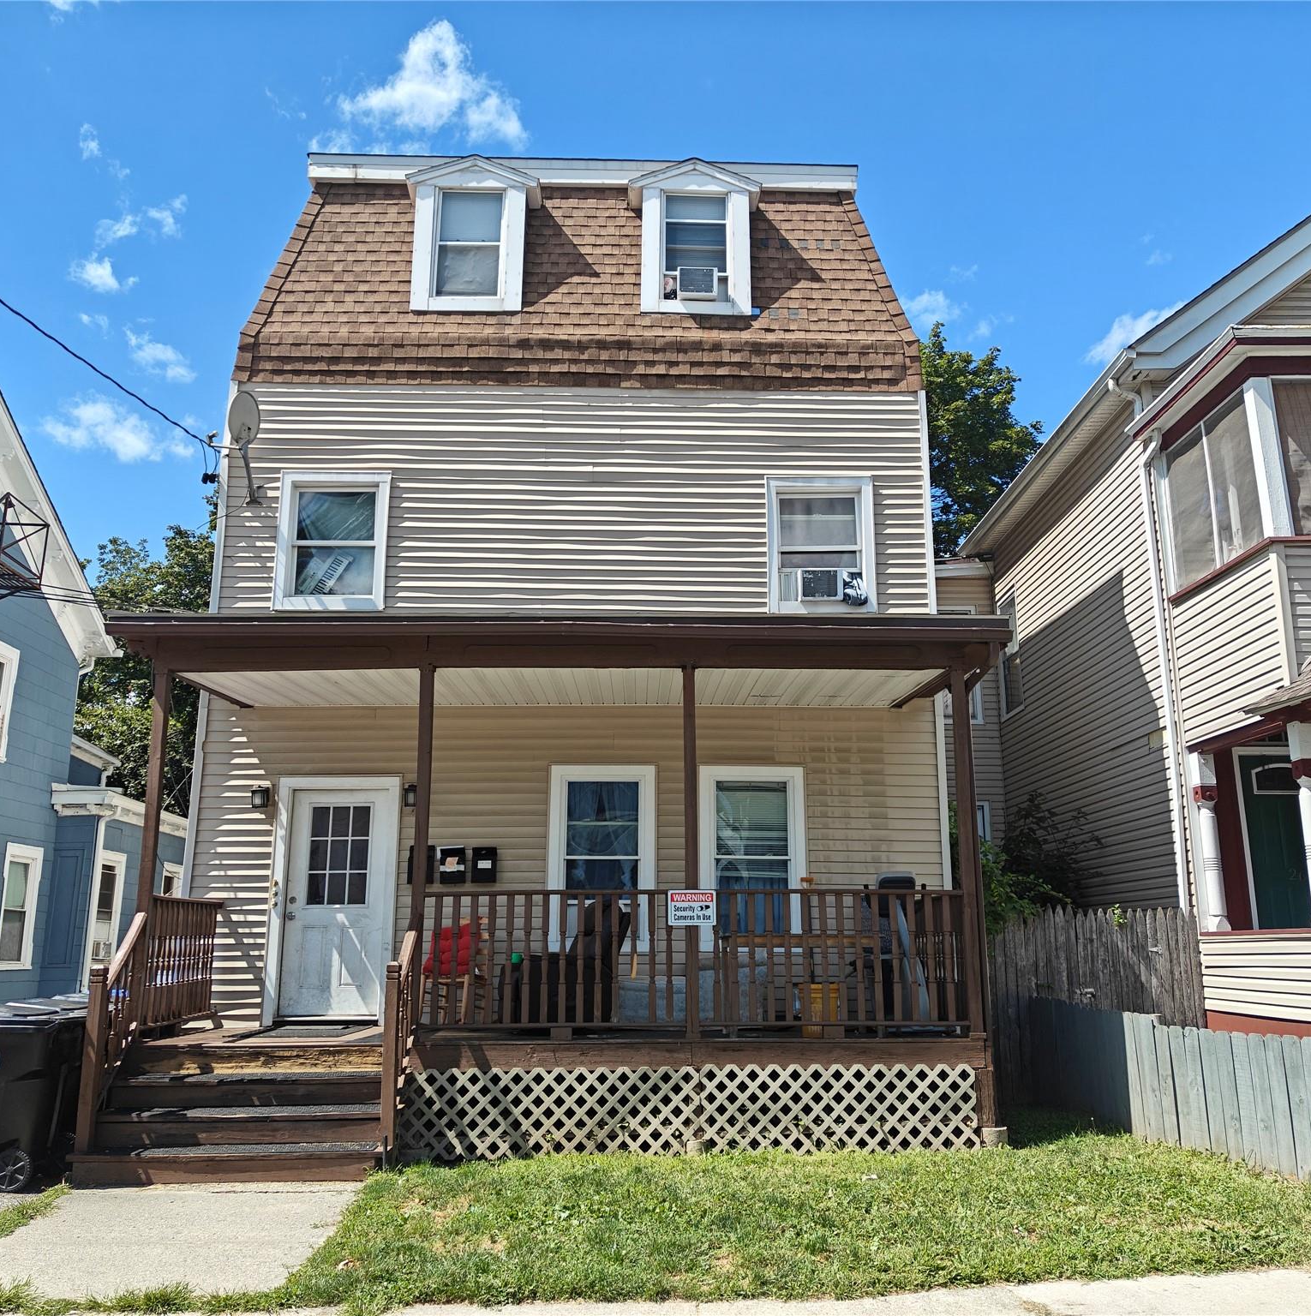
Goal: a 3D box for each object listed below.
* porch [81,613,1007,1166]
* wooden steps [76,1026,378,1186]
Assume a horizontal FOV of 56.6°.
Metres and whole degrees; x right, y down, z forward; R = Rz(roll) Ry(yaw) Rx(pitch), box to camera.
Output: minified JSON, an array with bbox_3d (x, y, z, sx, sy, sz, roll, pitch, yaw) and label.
[{"bbox_3d":[-0.748,1.776,9.955,6.900,4.120,2.280,0,-13,0],"label":"porch"},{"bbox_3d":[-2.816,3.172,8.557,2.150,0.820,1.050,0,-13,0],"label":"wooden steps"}]

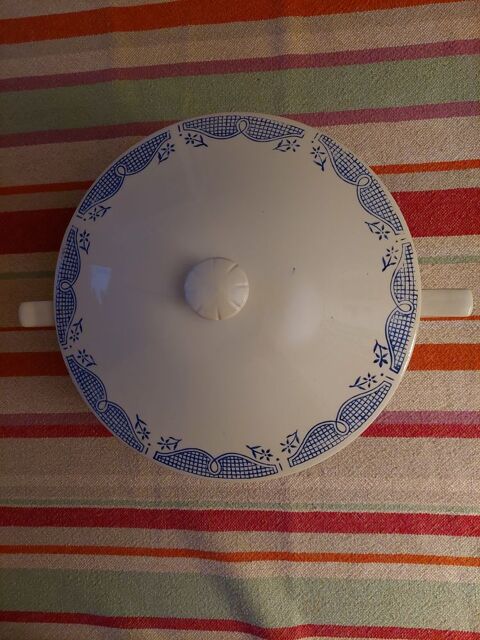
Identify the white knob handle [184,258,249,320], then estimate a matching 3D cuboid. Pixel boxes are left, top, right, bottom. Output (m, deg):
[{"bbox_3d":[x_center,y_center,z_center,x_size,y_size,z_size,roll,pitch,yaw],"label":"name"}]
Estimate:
[{"bbox_3d":[-0.012,-0.016,0.247,0.034,0.026,0.034,0,89,5],"label":"white knob handle"}]

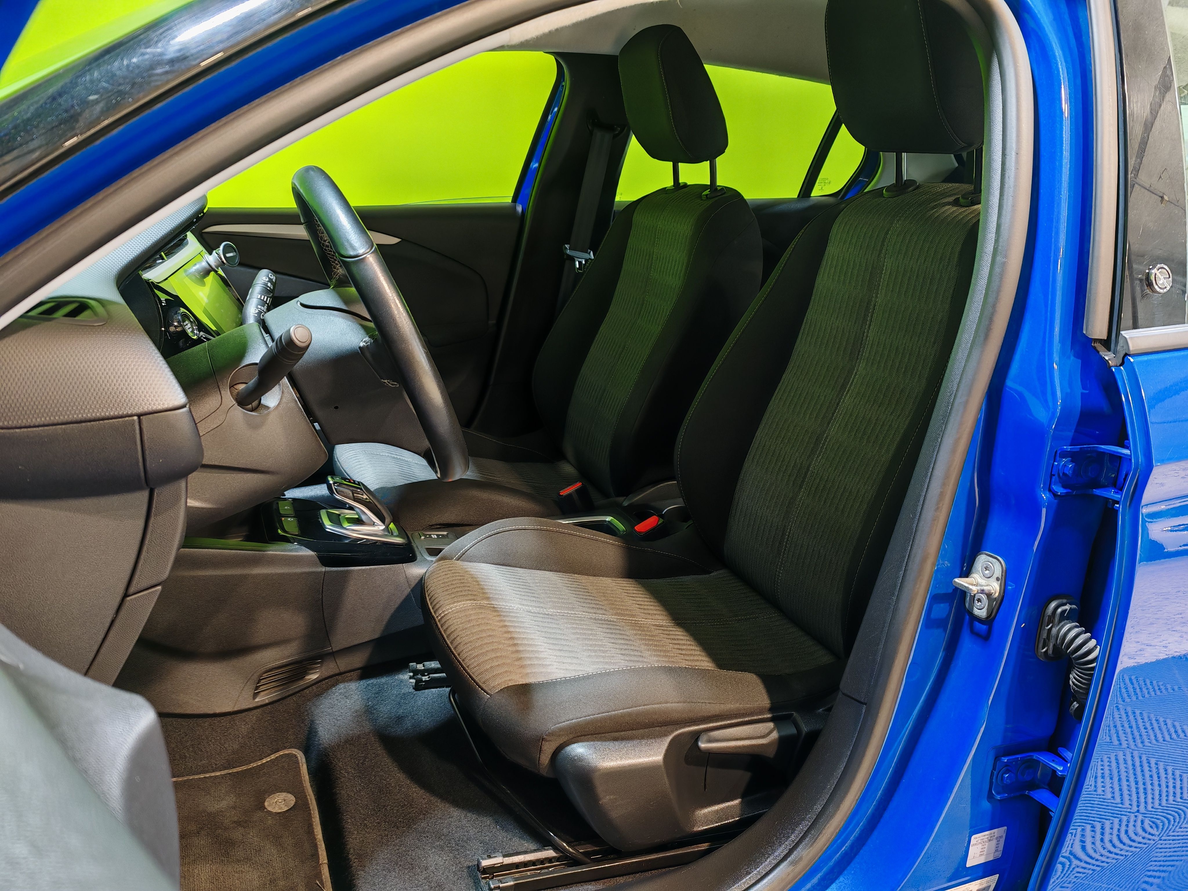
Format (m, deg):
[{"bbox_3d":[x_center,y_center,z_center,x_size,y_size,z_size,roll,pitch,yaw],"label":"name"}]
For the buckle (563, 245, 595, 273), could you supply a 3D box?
[{"bbox_3d":[-0.034,-0.402,1.998,0.066,0.054,0.020,8,14,-25],"label":"buckle"}]

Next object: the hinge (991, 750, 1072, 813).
[{"bbox_3d":[0.450,0.345,0.942,0.075,0.054,0.052,-5,19,-21],"label":"hinge"}]

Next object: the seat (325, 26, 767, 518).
[{"bbox_3d":[-0.101,-0.283,1.764,0.810,1.000,0.530,-5,19,-21],"label":"seat"}]

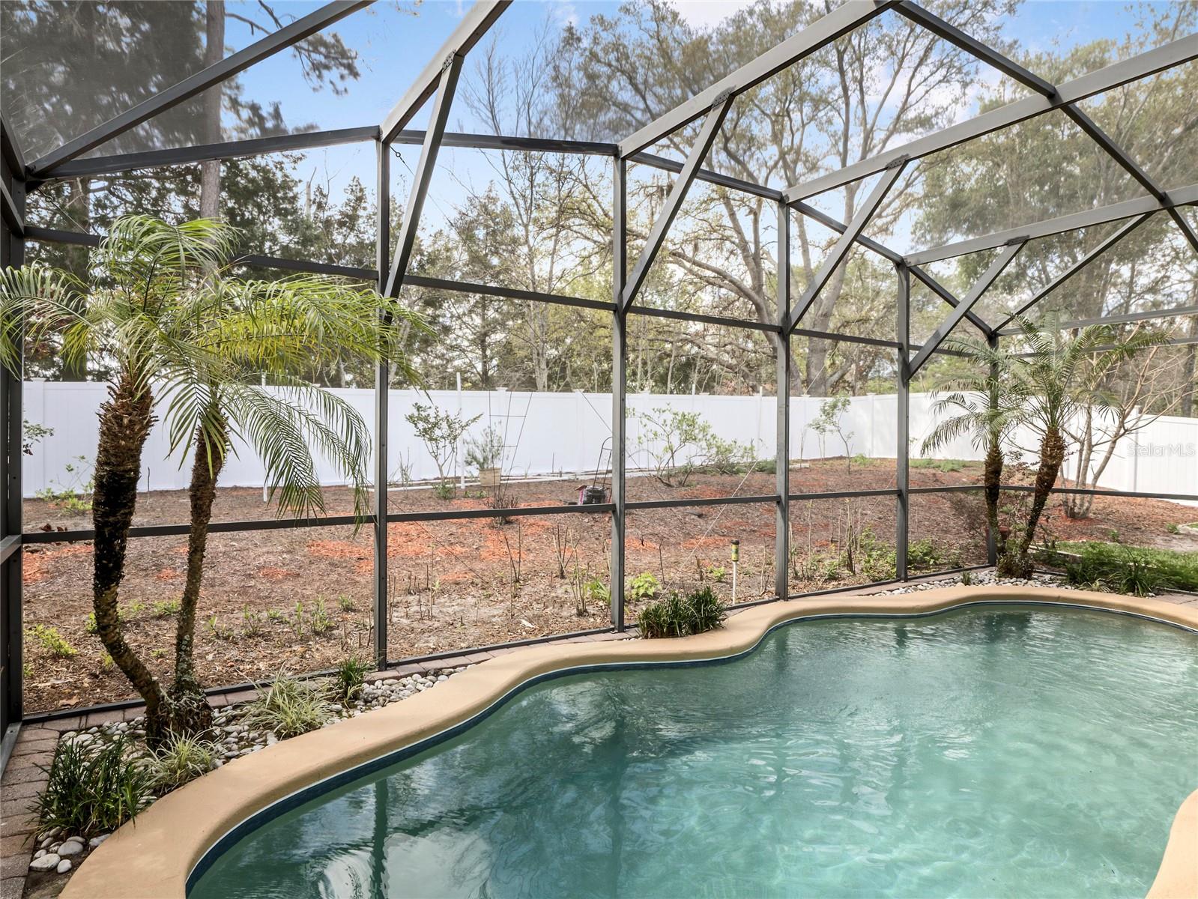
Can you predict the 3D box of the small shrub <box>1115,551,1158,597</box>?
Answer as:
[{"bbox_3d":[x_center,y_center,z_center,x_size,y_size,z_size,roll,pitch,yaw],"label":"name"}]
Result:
[{"bbox_3d":[5.086,1.182,6.550,0.420,0.370,0.420,0,1,-33],"label":"small shrub"}]

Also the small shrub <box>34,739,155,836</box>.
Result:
[{"bbox_3d":[-1.855,1.215,2.530,0.390,0.260,0.380,0,0,-36],"label":"small shrub"}]

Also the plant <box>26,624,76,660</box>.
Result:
[{"bbox_3d":[-3.520,1.228,4.460,0.260,0.170,0.260,0,0,-38],"label":"plant"}]

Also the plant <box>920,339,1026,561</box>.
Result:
[{"bbox_3d":[4.070,0.041,7.500,1.150,2.460,1.150,0,1,-33],"label":"plant"}]

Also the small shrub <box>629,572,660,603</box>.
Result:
[{"bbox_3d":[0.405,1.245,6.220,0.280,0.210,0.270,0,0,4],"label":"small shrub"}]

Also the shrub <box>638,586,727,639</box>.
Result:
[{"bbox_3d":[0.615,1.216,5.170,0.700,0.290,0.400,0,1,-33],"label":"shrub"}]

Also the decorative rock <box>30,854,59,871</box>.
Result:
[{"bbox_3d":[-1.782,1.327,2.230,0.085,0.036,0.060,0,0,-39],"label":"decorative rock"}]

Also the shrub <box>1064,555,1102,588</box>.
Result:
[{"bbox_3d":[4.822,1.217,6.900,0.380,0.290,0.360,0,1,-33],"label":"shrub"}]

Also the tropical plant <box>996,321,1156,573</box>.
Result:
[{"bbox_3d":[5.050,-0.035,7.350,1.450,2.740,1.450,0,0,34],"label":"tropical plant"}]

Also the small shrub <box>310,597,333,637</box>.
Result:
[{"bbox_3d":[-1.985,1.199,4.970,0.170,0.260,0.170,0,0,0],"label":"small shrub"}]

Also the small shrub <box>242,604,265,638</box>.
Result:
[{"bbox_3d":[-2.445,1.215,4.890,0.160,0.210,0.160,0,0,-27],"label":"small shrub"}]

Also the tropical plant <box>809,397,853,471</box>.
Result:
[{"bbox_3d":[5.374,-0.379,16.000,1.050,1.720,1.000,0,0,0],"label":"tropical plant"}]

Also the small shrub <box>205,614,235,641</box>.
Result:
[{"bbox_3d":[-2.620,1.232,4.790,0.200,0.170,0.180,0,0,-29],"label":"small shrub"}]

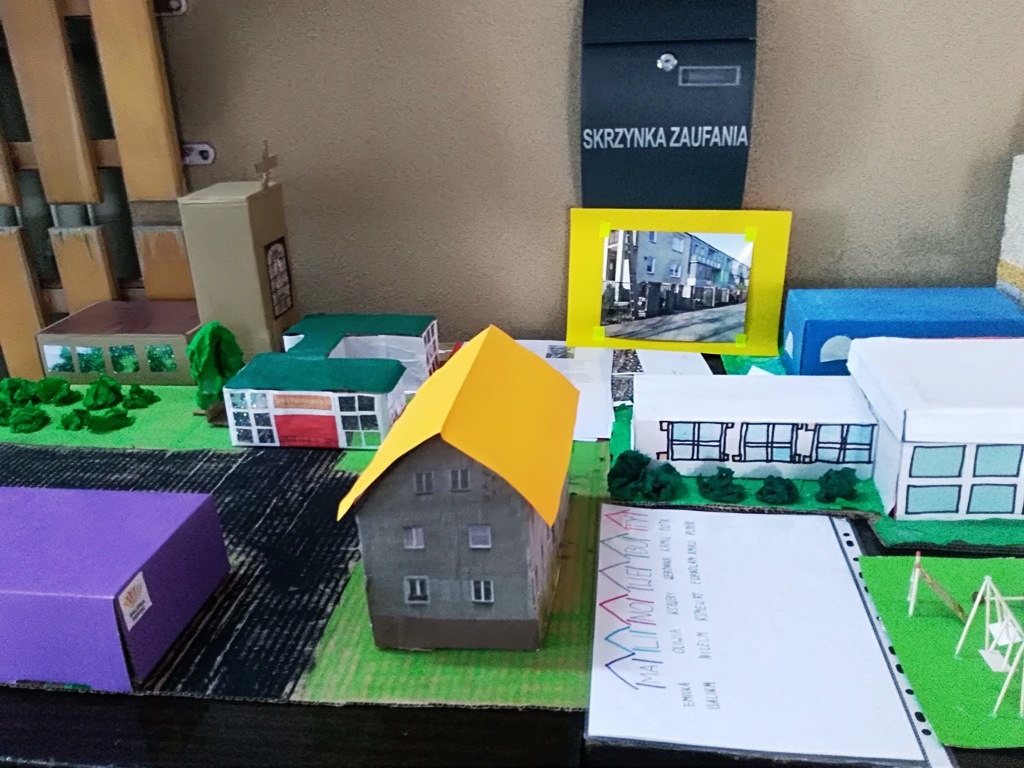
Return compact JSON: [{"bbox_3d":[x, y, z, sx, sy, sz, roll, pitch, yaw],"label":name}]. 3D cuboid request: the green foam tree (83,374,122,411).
[{"bbox_3d":[-0.571,0.012,1.072,0.056,0.051,0.047,0,21,6],"label":"green foam tree"}]

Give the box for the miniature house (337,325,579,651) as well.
[{"bbox_3d":[-0.030,0.074,0.666,0.155,0.184,0.252,0,21,7],"label":"miniature house"}]

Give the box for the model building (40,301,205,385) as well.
[{"bbox_3d":[-0.589,-0.068,1.243,0.241,0.080,0.176,0,21,6],"label":"model building"}]

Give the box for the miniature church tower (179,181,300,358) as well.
[{"bbox_3d":[-0.419,-0.166,1.217,0.101,0.268,0.150,-1,21,3],"label":"miniature church tower"}]

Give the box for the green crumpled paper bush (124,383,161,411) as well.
[{"bbox_3d":[-0.515,0.017,1.069,0.053,0.038,0.045,0,21,6],"label":"green crumpled paper bush"}]

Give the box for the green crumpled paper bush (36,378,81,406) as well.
[{"bbox_3d":[-0.647,0.011,1.097,0.068,0.041,0.058,0,21,6],"label":"green crumpled paper bush"}]

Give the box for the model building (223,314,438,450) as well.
[{"bbox_3d":[-0.232,-0.013,1.066,0.204,0.076,0.305,0,21,6],"label":"model building"}]

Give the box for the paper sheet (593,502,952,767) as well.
[{"bbox_3d":[0.190,0.181,0.631,0.233,0.002,0.302,2,21,10],"label":"paper sheet"}]

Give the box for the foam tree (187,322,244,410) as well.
[{"bbox_3d":[-0.397,-0.021,1.031,0.078,0.128,0.066,0,21,6],"label":"foam tree"}]

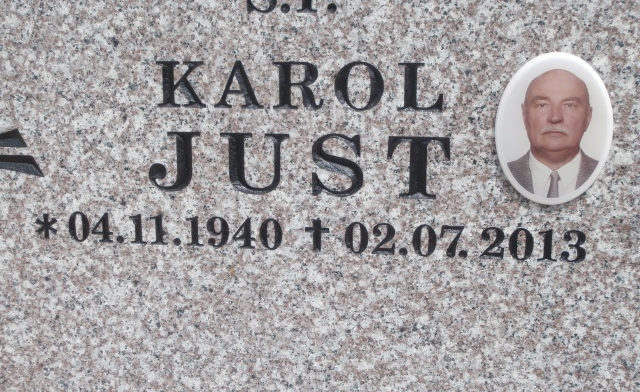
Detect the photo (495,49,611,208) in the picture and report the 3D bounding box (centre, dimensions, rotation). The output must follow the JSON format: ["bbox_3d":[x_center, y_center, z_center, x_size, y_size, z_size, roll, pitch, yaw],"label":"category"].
[{"bbox_3d":[0.183,-0.052,0.681,0.090,0.120,0.010,3,9,10],"label":"photo"}]

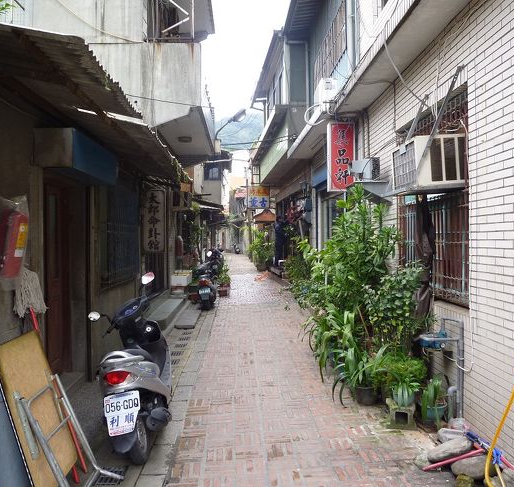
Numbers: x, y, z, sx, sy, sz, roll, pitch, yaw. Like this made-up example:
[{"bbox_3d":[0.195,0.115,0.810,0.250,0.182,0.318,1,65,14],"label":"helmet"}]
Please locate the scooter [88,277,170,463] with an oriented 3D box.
[{"bbox_3d":[-0.995,0.950,3.860,0.650,1.150,1.750,-7,0,-9],"label":"scooter"}]

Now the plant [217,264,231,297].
[{"bbox_3d":[-0.935,1.020,12.900,0.400,0.860,0.400,0,0,0],"label":"plant"}]

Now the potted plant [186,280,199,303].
[{"bbox_3d":[-1.560,1.180,11.650,0.330,0.530,0.330,0,0,0],"label":"potted plant"}]

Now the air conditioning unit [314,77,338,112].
[{"bbox_3d":[1.355,-2.866,9.160,0.280,0.480,0.720,0,0,-4],"label":"air conditioning unit"}]

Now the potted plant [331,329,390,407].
[{"bbox_3d":[0.985,1.165,4.470,0.540,0.680,0.520,0,0,0],"label":"potted plant"}]

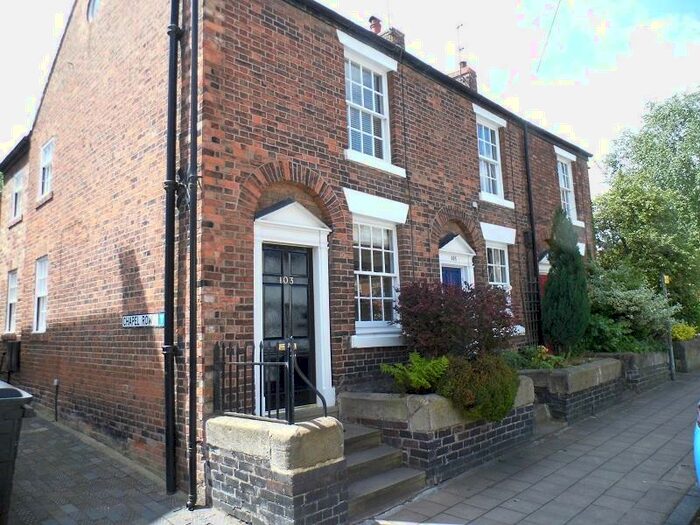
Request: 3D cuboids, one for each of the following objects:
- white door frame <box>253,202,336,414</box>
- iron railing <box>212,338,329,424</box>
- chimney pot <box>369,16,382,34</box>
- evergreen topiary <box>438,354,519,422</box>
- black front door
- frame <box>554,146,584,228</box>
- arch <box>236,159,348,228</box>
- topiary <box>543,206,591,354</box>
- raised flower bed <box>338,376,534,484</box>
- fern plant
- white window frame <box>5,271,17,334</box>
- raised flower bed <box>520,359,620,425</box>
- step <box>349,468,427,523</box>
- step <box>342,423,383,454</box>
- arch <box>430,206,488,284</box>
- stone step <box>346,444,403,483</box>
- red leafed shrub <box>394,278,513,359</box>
[{"bbox_3d":[-0.666,0.497,5.901,1.140,2.449,0.221,5,-9,-44],"label":"white door frame"},{"bbox_3d":[-0.795,1.048,4.707,0.446,0.691,1.283,5,-9,-44],"label":"iron railing"},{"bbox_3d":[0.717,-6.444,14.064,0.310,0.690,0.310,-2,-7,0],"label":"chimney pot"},{"bbox_3d":[1.618,1.587,6.366,0.950,0.880,0.900,5,-9,-44],"label":"evergreen topiary"},{"bbox_3d":[-0.739,0.741,5.876,0.818,1.868,0.056,5,-9,-44],"label":"black front door"},{"bbox_3d":[5.278,-1.792,12.250,1.390,1.800,0.180,5,-10,-45],"label":"frame"},{"bbox_3d":[-0.703,-0.848,6.160,1.650,0.740,0.200,5,-10,-45],"label":"arch"},{"bbox_3d":[4.093,0.399,9.600,0.920,2.850,0.920,5,-10,-45],"label":"topiary"},{"bbox_3d":[1.202,2.009,6.557,2.374,0.855,1.410,5,-9,-44],"label":"raised flower bed"},{"bbox_3d":[0.727,1.252,5.700,0.780,0.500,0.720,-2,-7,0],"label":"fern plant"},{"bbox_3d":[-7.305,0.835,11.033,0.150,1.370,0.950,5,-10,-45],"label":"white window frame"},{"bbox_3d":[3.714,2.205,9.022,2.420,0.785,1.410,5,-9,-44],"label":"raised flower bed"},{"bbox_3d":[0.246,2.191,4.822,1.200,0.165,0.330,5,-10,-45],"label":"step"},{"bbox_3d":[-0.320,2.000,5.520,1.246,0.163,0.602,5,-9,-44],"label":"step"},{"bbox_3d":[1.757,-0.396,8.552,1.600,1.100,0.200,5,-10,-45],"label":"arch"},{"bbox_3d":[0.027,1.996,5.061,1.200,0.165,0.330,5,-10,-45],"label":"stone step"},{"bbox_3d":[1.424,0.796,6.823,1.450,1.120,1.150,5,-9,-44],"label":"red leafed shrub"}]

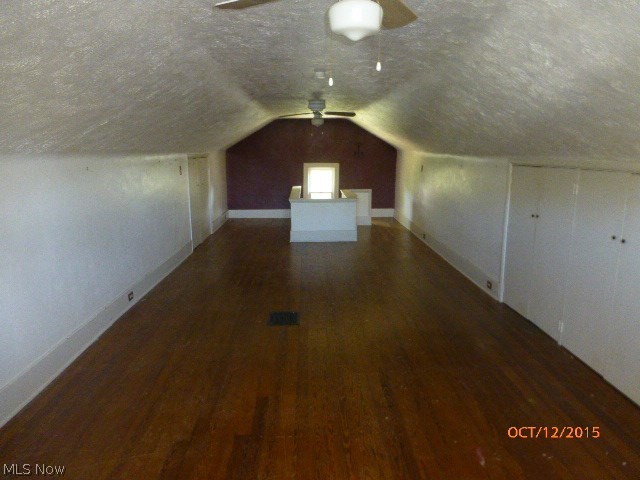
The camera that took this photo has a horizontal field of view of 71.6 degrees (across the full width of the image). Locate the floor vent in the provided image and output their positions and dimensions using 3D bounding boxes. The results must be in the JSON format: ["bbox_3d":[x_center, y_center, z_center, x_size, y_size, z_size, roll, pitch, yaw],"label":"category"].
[{"bbox_3d":[-0.338,0.742,4.185,0.280,0.020,0.340,0,12,-2],"label":"floor vent"}]

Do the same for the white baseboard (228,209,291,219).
[{"bbox_3d":[-1.356,-0.594,10.227,1.480,0.195,0.025,0,12,-2],"label":"white baseboard"}]

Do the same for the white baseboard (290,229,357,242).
[{"bbox_3d":[0.072,-0.060,7.633,1.155,0.190,0.025,0,12,-2],"label":"white baseboard"}]

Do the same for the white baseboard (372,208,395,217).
[{"bbox_3d":[1.445,-0.613,10.318,0.605,0.195,0.025,0,12,-2],"label":"white baseboard"}]

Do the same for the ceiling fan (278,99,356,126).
[{"bbox_3d":[-0.034,-1.736,6.098,1.080,0.370,1.080,0,12,-2],"label":"ceiling fan"}]

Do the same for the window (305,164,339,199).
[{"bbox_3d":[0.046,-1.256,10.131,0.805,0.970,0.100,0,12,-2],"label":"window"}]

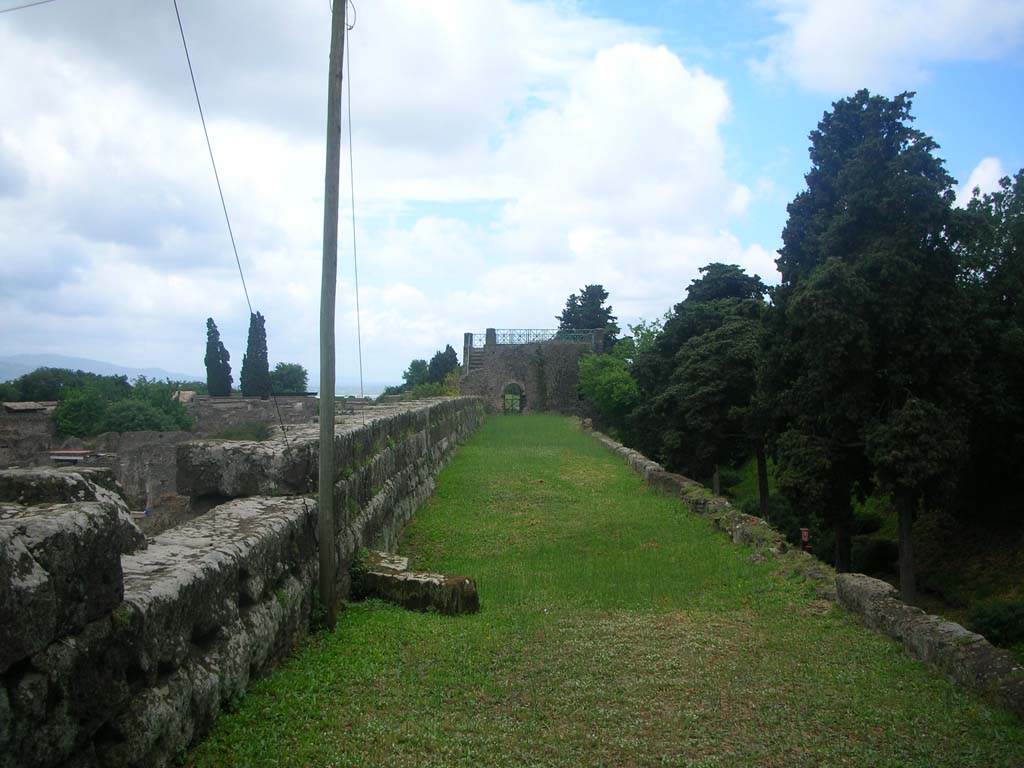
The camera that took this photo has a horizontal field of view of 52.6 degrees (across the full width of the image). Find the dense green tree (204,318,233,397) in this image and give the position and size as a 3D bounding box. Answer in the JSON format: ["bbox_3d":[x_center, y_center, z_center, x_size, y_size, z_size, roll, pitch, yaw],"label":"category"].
[{"bbox_3d":[-35.400,-2.720,125.000,3.320,10.620,3.300,0,0,0],"label":"dense green tree"}]

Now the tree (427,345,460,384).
[{"bbox_3d":[-6.240,-0.870,95.000,3.030,5.320,3.200,0,0,0],"label":"tree"}]

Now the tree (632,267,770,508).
[{"bbox_3d":[8.050,0.150,44.000,5.690,10.450,5.800,0,0,0],"label":"tree"}]

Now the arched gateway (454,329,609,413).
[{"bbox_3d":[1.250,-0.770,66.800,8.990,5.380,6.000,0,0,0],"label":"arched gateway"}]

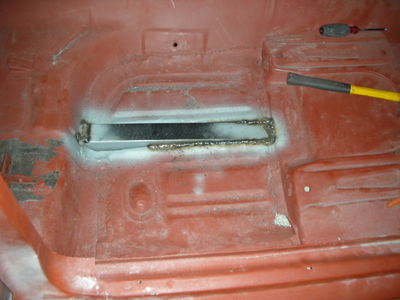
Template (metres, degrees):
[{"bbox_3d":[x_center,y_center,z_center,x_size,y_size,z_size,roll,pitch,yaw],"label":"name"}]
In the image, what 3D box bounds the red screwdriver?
[{"bbox_3d":[0.414,-0.320,1.080,0.192,0.033,0.033,-3,61,-8],"label":"red screwdriver"}]

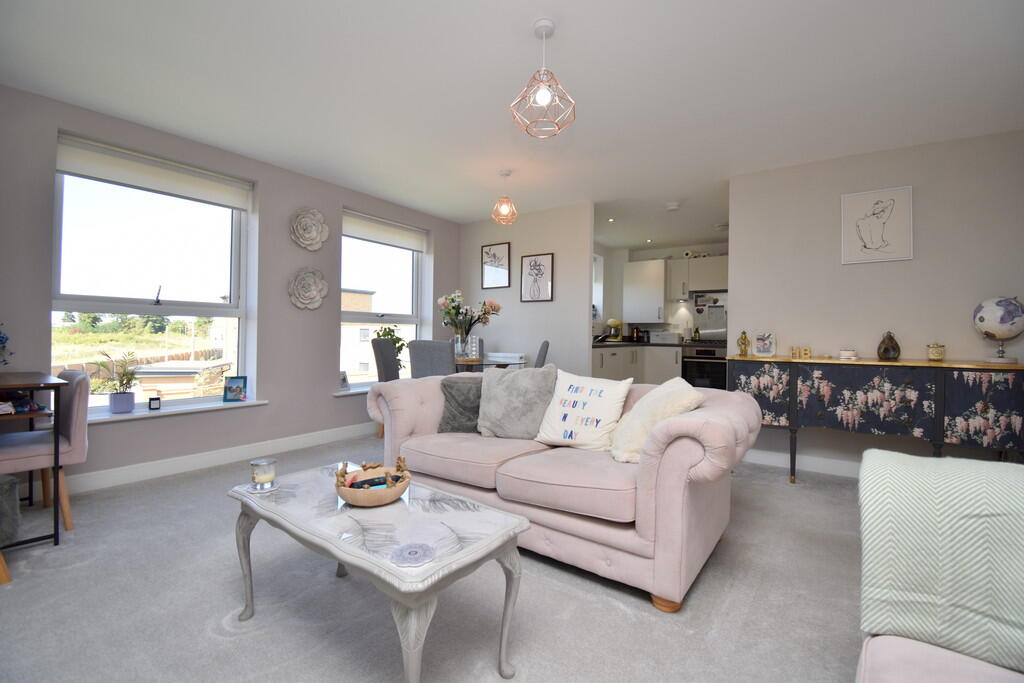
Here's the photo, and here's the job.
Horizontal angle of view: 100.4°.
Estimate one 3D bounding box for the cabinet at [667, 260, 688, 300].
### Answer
[{"bbox_3d":[2.468,-0.877,6.212,0.295,0.585,0.330,1,1,35],"label":"cabinet"}]

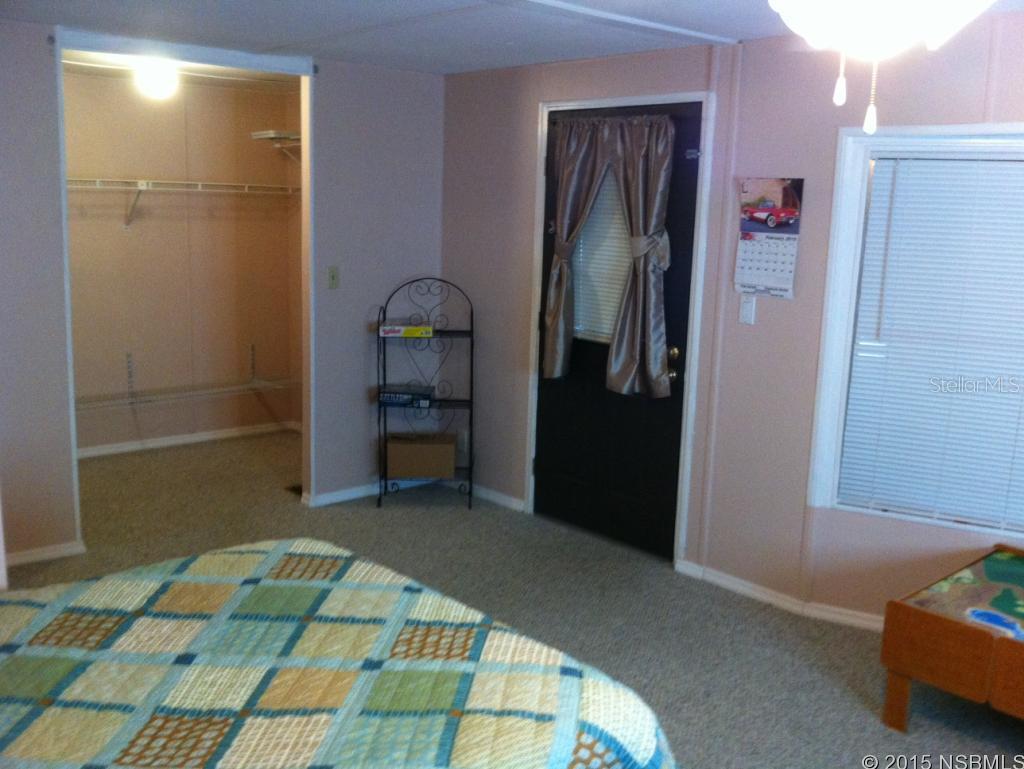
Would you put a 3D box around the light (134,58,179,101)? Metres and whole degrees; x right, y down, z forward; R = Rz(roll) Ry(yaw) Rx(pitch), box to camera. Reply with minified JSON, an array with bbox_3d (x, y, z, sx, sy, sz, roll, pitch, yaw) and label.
[{"bbox_3d":[-1.766,-1.509,5.128,0.185,0.190,0.185,-7,14,-41],"label":"light"}]

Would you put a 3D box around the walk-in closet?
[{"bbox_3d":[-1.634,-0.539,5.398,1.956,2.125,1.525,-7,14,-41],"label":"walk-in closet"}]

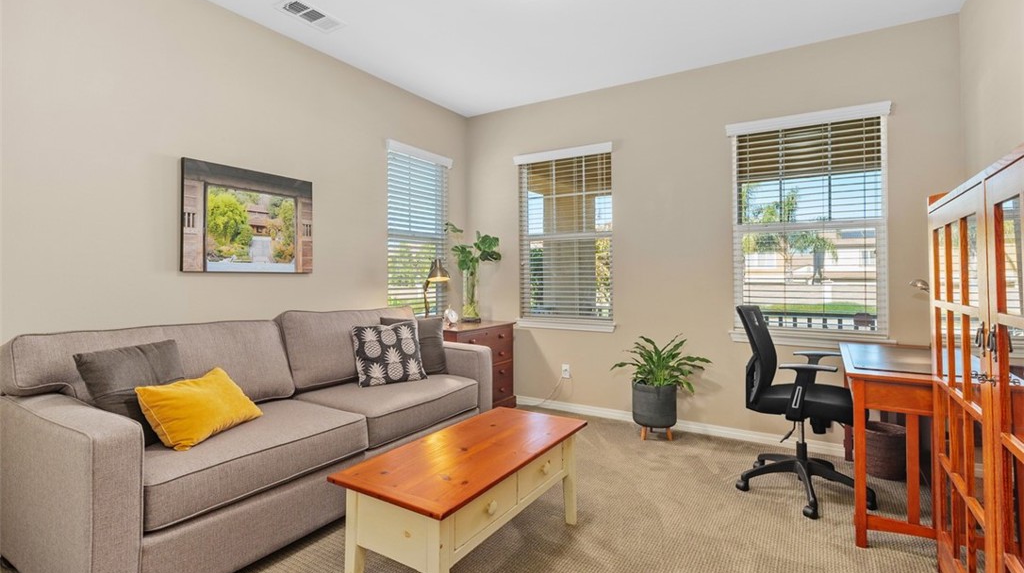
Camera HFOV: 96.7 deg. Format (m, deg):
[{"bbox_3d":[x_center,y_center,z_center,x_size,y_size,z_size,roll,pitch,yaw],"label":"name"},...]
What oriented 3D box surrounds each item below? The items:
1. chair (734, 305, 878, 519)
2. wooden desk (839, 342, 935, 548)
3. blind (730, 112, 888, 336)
[{"bbox_3d":[1.600,0.625,2.503,0.660,1.010,0.650,1,1,34],"label":"chair"},{"bbox_3d":[2.030,0.753,2.326,0.590,0.760,1.170,1,1,34],"label":"wooden desk"},{"bbox_3d":[1.958,-0.412,3.080,0.910,1.470,0.070,1,1,30],"label":"blind"}]

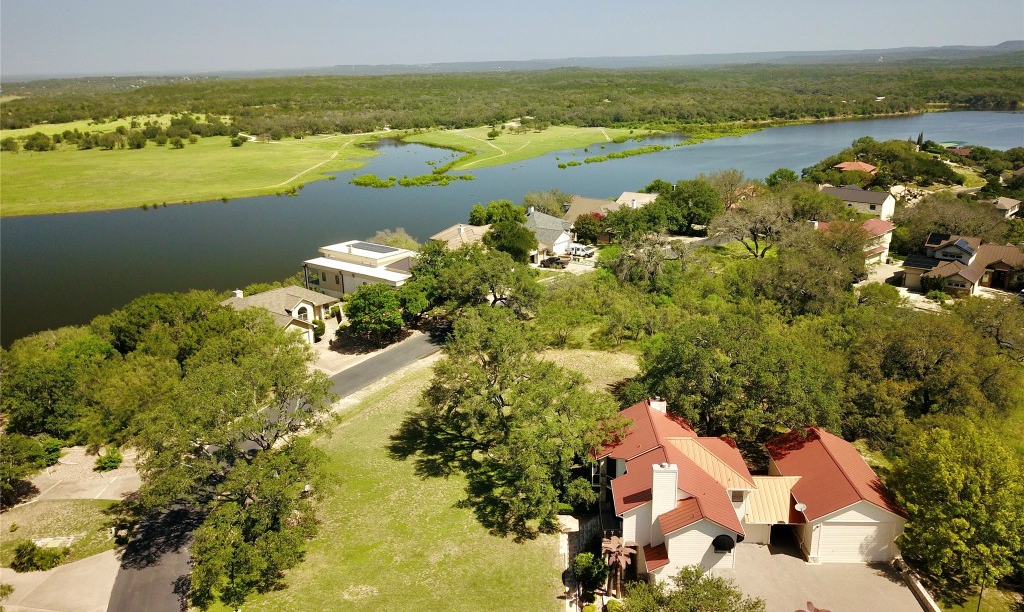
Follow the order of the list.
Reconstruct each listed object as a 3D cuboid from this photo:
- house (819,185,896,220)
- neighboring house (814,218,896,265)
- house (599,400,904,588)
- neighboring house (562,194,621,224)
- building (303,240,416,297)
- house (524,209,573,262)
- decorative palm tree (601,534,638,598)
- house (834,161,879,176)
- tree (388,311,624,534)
[{"bbox_3d":[78.369,-23.615,175.738,15.000,6.300,9.000,14,24,41],"label":"house"},{"bbox_3d":[55.244,-10.515,126.420,10.800,7.200,10.000,-17,23,-40],"label":"neighboring house"},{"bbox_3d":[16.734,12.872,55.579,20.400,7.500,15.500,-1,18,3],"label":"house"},{"bbox_3d":[17.609,-18.750,160.082,13.000,6.500,13.000,12,23,38],"label":"neighboring house"},{"bbox_3d":[-22.316,-5.328,121.267,21.900,6.600,8.800,12,23,38],"label":"building"},{"bbox_3d":[5.978,-14.035,145.701,13.500,6.500,11.000,11,22,36],"label":"house"},{"bbox_3d":[6.748,17.001,49.579,2.200,4.200,2.000,-1,18,3],"label":"decorative palm tree"},{"bbox_3d":[106.046,-40.737,238.104,12.500,6.200,10.000,15,24,42],"label":"house"},{"bbox_3d":[0.603,8.073,66.088,17.500,11.200,18.500,-1,18,3],"label":"tree"}]

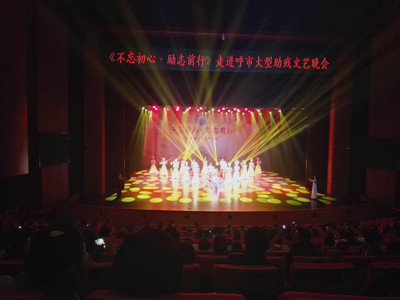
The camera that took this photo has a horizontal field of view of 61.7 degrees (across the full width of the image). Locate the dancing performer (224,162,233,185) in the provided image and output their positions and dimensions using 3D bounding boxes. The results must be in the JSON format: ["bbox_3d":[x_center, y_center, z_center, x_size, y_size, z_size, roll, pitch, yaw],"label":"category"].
[{"bbox_3d":[2.465,1.972,28.000,0.680,1.780,0.600,0,4,-3],"label":"dancing performer"}]

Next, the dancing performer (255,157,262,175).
[{"bbox_3d":[6.219,1.674,35.500,0.720,1.740,0.620,0,4,-3],"label":"dancing performer"}]

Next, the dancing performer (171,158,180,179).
[{"bbox_3d":[-2.172,1.712,30.200,0.750,1.820,0.600,1,4,0],"label":"dancing performer"}]

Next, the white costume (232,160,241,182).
[{"bbox_3d":[3.211,1.791,29.000,0.650,1.830,0.600,0,4,-3],"label":"white costume"}]

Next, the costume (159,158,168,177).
[{"bbox_3d":[-3.493,1.698,32.600,0.800,1.770,0.620,1,4,0],"label":"costume"}]

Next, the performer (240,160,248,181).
[{"bbox_3d":[4.137,1.831,30.600,0.680,1.770,0.600,0,4,-3],"label":"performer"}]

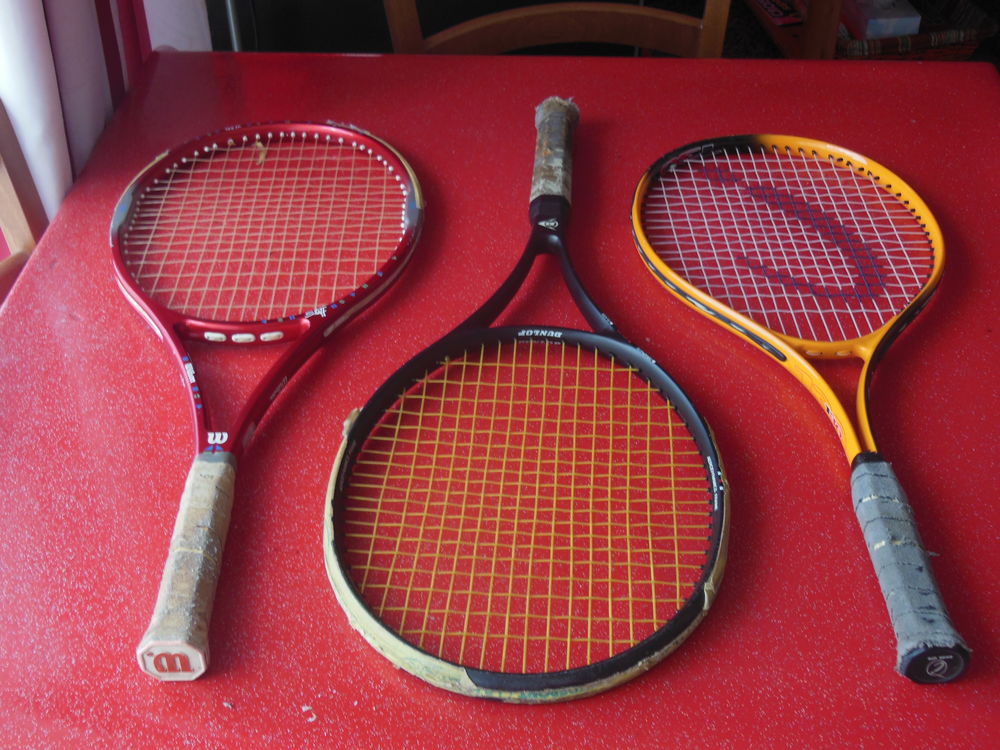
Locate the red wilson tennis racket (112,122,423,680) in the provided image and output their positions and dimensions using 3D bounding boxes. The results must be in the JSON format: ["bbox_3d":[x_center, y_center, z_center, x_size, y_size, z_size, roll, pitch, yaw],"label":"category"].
[{"bbox_3d":[-0.197,-0.043,1.018,0.269,0.034,0.679,-1,38,-1],"label":"red wilson tennis racket"}]

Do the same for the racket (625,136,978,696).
[{"bbox_3d":[0.248,-0.033,1.005,0.261,0.033,0.652,0,38,0],"label":"racket"}]

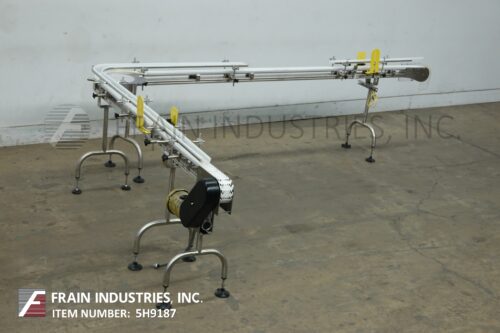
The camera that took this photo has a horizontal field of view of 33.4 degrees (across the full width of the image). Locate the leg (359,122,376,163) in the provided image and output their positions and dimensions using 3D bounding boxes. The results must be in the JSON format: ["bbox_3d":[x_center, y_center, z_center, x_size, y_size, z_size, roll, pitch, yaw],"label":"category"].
[{"bbox_3d":[1.167,-0.245,8.217,0.091,0.349,0.264,-6,24,-29],"label":"leg"}]

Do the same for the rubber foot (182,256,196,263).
[{"bbox_3d":[-0.441,0.664,6.125,0.100,0.040,0.100,-5,23,-33],"label":"rubber foot"}]

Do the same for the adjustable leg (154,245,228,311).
[{"bbox_3d":[-0.342,0.696,5.301,0.515,0.365,0.091,-6,24,-30],"label":"adjustable leg"}]

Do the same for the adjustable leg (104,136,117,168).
[{"bbox_3d":[-1.272,-0.143,7.683,0.100,0.285,0.105,-12,27,-43],"label":"adjustable leg"}]

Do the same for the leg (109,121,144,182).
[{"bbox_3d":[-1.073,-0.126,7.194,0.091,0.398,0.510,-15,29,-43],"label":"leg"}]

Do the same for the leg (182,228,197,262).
[{"bbox_3d":[-0.429,0.553,6.082,0.105,0.280,0.100,7,20,-3],"label":"leg"}]

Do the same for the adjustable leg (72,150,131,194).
[{"bbox_3d":[-1.245,0.036,7.081,0.521,0.362,0.083,-4,23,-30],"label":"adjustable leg"}]

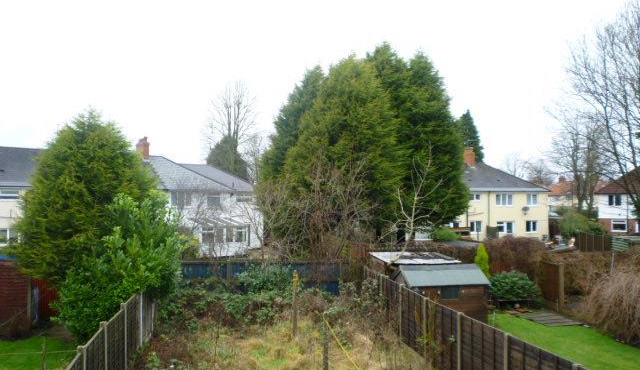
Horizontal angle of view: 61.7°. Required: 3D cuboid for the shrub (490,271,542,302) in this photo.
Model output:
[{"bbox_3d":[8.172,4.272,22.300,2.150,1.350,1.800,0,-1,-11],"label":"shrub"}]

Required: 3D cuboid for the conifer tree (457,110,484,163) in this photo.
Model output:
[{"bbox_3d":[18.800,-1.800,68.000,5.500,15.600,5.500,0,-1,0],"label":"conifer tree"}]

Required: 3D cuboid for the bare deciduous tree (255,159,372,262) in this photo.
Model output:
[{"bbox_3d":[-0.240,1.900,23.500,4.900,6.000,4.500,0,-1,0],"label":"bare deciduous tree"}]

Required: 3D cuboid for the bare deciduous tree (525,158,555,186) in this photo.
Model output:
[{"bbox_3d":[38.889,-1.122,95.000,5.300,7.500,5.000,0,-1,-11],"label":"bare deciduous tree"}]

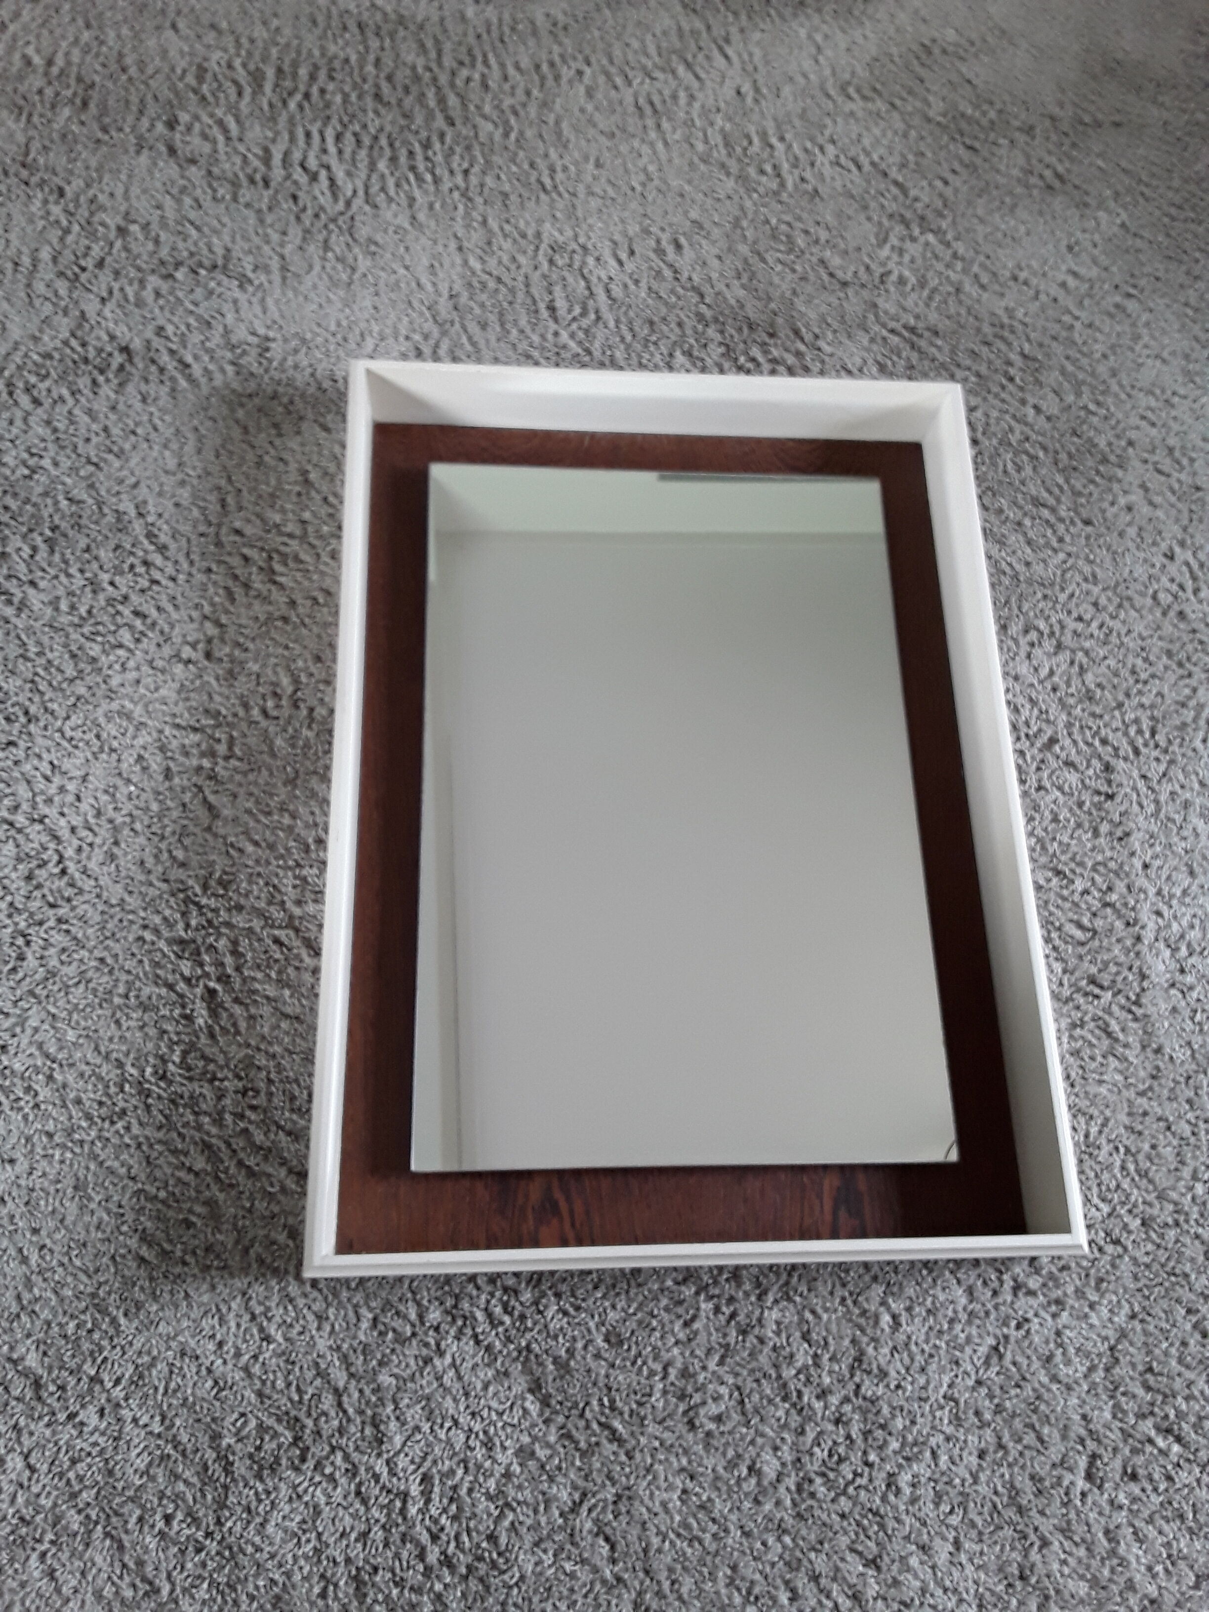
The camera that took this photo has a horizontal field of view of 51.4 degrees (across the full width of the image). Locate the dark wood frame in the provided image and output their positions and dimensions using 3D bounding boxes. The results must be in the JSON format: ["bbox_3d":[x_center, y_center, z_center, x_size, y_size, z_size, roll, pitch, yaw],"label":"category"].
[{"bbox_3d":[0.062,-0.009,1.203,0.589,0.020,0.819,0,70,-5],"label":"dark wood frame"}]

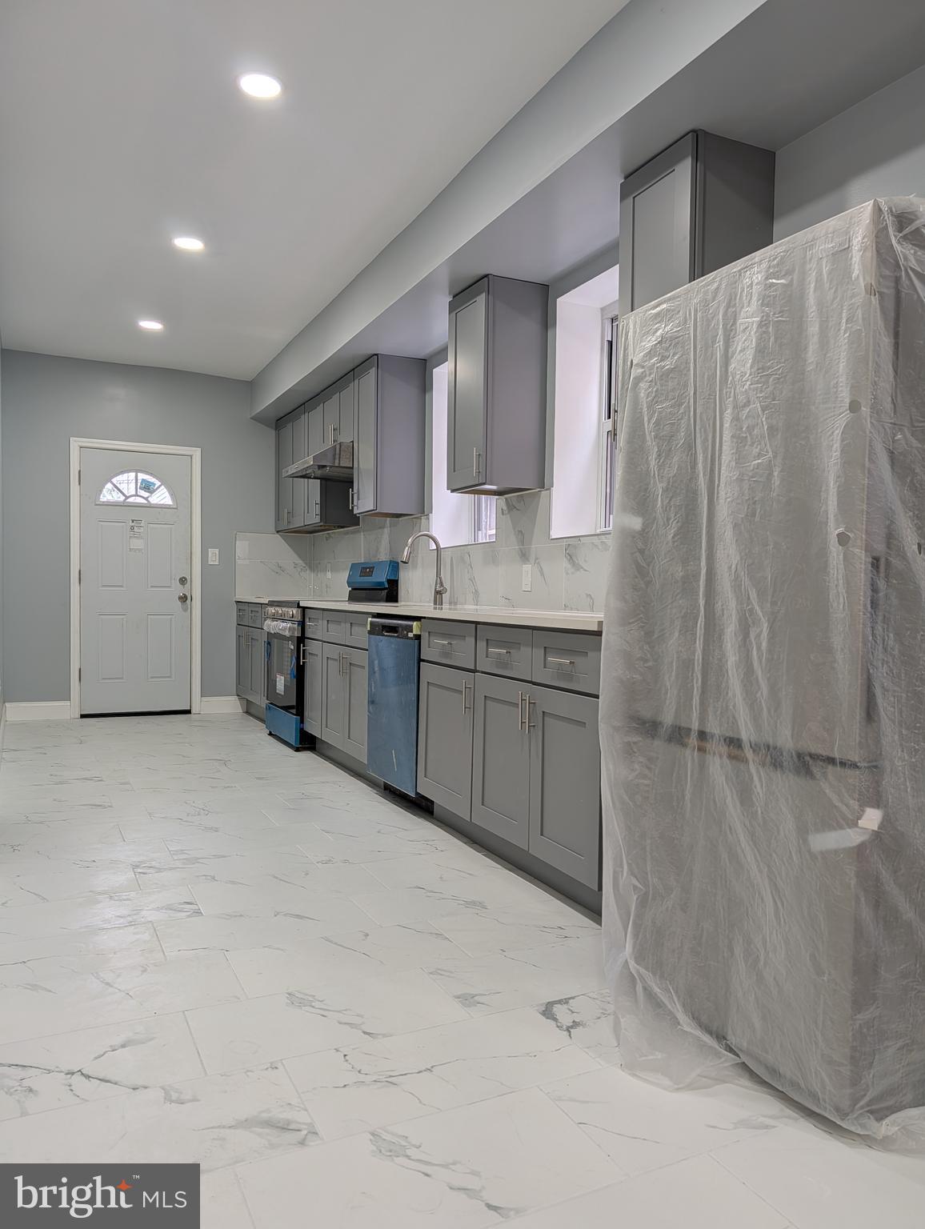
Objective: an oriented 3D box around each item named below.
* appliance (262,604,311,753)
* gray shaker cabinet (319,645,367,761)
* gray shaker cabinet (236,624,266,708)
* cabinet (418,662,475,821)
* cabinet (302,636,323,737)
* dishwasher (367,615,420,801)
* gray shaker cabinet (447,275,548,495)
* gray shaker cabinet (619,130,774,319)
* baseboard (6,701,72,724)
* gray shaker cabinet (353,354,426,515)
[{"bbox_3d":[-0.902,0.368,5.749,0.720,0.935,0.770,0,2,-26],"label":"appliance"},{"bbox_3d":[-0.374,0.463,4.780,0.625,0.564,0.840,0,2,-26],"label":"gray shaker cabinet"},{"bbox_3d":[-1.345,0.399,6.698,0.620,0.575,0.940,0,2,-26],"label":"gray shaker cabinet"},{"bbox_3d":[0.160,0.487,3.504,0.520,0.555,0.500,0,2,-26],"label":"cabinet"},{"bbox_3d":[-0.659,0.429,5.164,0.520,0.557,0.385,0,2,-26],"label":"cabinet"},{"bbox_3d":[-0.064,0.419,4.118,0.620,0.800,0.610,0,2,-26],"label":"dishwasher"},{"bbox_3d":[0.160,-1.058,4.045,0.320,0.914,0.407,0,2,-26],"label":"gray shaker cabinet"},{"bbox_3d":[0.744,-0.985,2.777,0.320,0.905,0.360,0,2,-26],"label":"gray shaker cabinet"},{"bbox_3d":[-3.155,0.717,6.344,0.418,0.143,0.017,0,2,-26],"label":"baseboard"},{"bbox_3d":[-0.438,-1.064,5.173,0.320,0.900,0.395,0,2,-26],"label":"gray shaker cabinet"}]

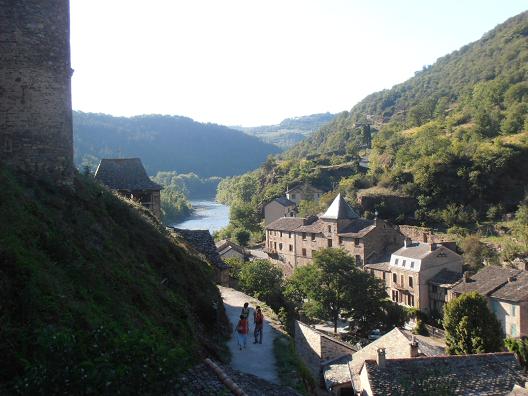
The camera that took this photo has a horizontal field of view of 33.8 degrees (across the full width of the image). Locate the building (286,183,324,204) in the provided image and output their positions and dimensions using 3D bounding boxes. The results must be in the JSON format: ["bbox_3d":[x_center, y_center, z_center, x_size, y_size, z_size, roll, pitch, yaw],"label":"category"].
[{"bbox_3d":[11.760,-1.307,249.987,9.900,6.400,9.000,0,3,-3],"label":"building"}]

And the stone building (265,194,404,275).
[{"bbox_3d":[13.010,6.499,162.995,9.800,15.100,28.500,-2,3,-35],"label":"stone building"}]

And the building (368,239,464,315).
[{"bbox_3d":[24.547,12.213,142.382,8.000,11.700,15.300,-1,3,-24],"label":"building"}]

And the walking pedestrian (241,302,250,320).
[{"bbox_3d":[-0.849,5.765,41.030,0.500,1.630,0.380,0,3,-6],"label":"walking pedestrian"}]

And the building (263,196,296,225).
[{"bbox_3d":[4.313,3.442,221.446,5.600,6.700,11.000,1,3,14],"label":"building"}]

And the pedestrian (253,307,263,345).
[{"bbox_3d":[-0.295,5.779,39.429,0.520,1.710,0.420,-1,3,-15],"label":"pedestrian"}]

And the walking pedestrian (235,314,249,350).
[{"bbox_3d":[-0.959,5.952,38.436,0.580,1.570,0.450,0,3,-8],"label":"walking pedestrian"}]

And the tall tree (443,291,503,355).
[{"bbox_3d":[26.092,15.781,108.900,7.200,8.442,7.200,0,3,0],"label":"tall tree"}]

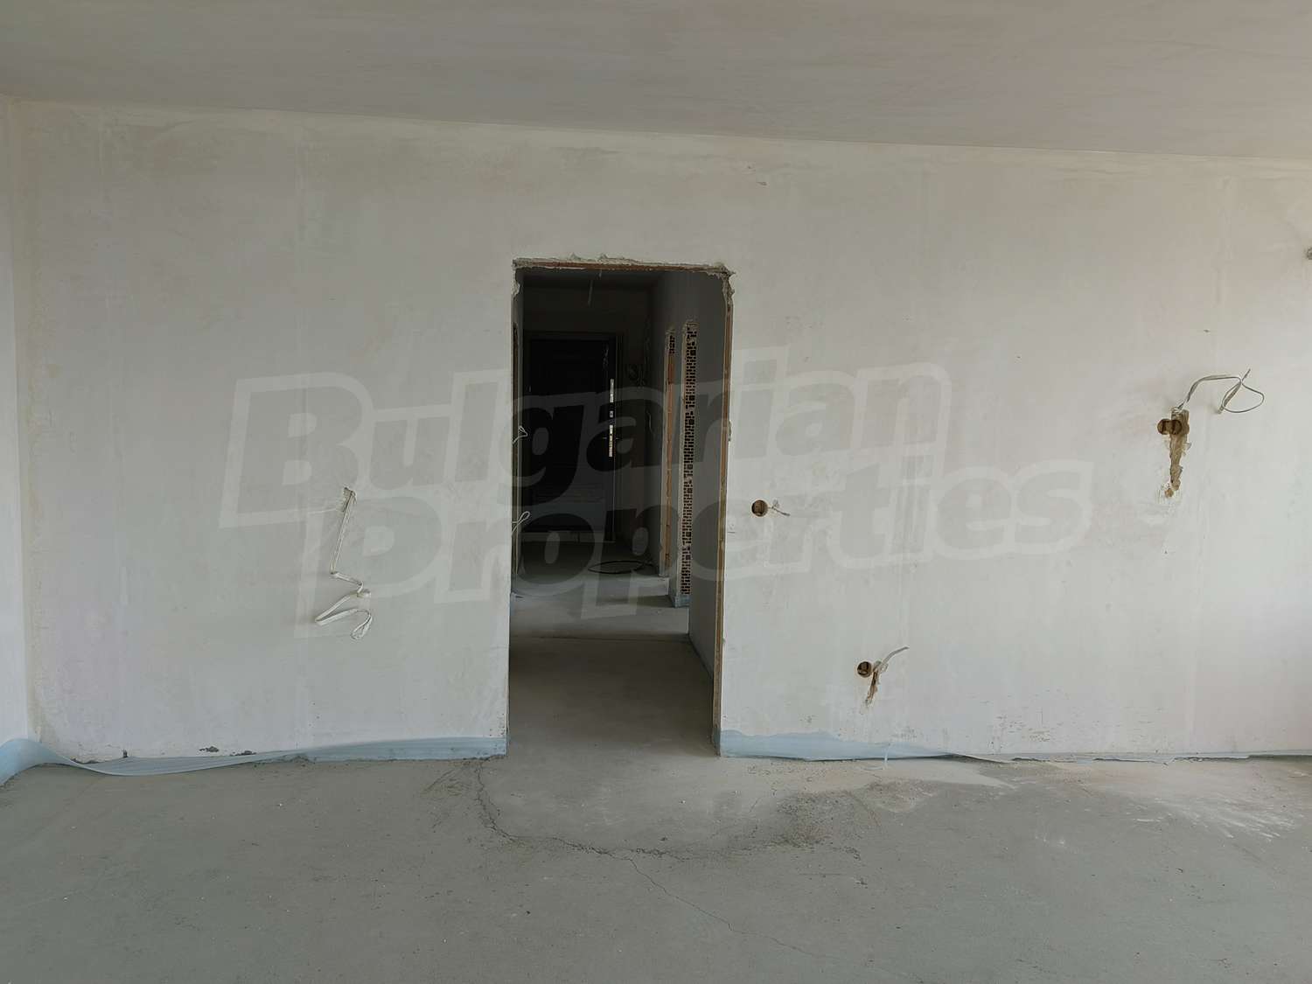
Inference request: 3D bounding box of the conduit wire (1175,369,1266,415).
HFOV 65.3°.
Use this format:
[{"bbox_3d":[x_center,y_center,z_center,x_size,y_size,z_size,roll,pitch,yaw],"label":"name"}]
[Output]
[{"bbox_3d":[2.465,-0.436,4.470,0.400,0.190,0.100,1,5,-5],"label":"conduit wire"}]

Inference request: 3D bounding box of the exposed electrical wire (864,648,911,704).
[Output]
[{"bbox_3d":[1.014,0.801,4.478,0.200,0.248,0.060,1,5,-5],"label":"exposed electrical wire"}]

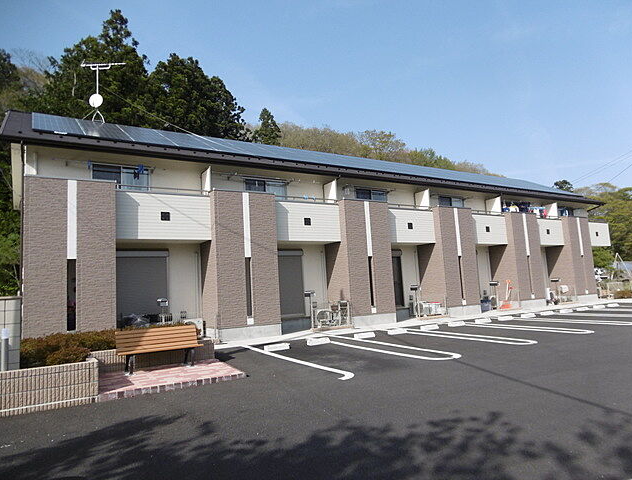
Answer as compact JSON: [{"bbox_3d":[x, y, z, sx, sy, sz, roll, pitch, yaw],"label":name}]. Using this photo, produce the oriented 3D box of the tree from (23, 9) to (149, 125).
[{"bbox_3d":[-15.838,-6.159,30.404,9.000,20.049,9.000,1,-7,-31],"label":"tree"}]

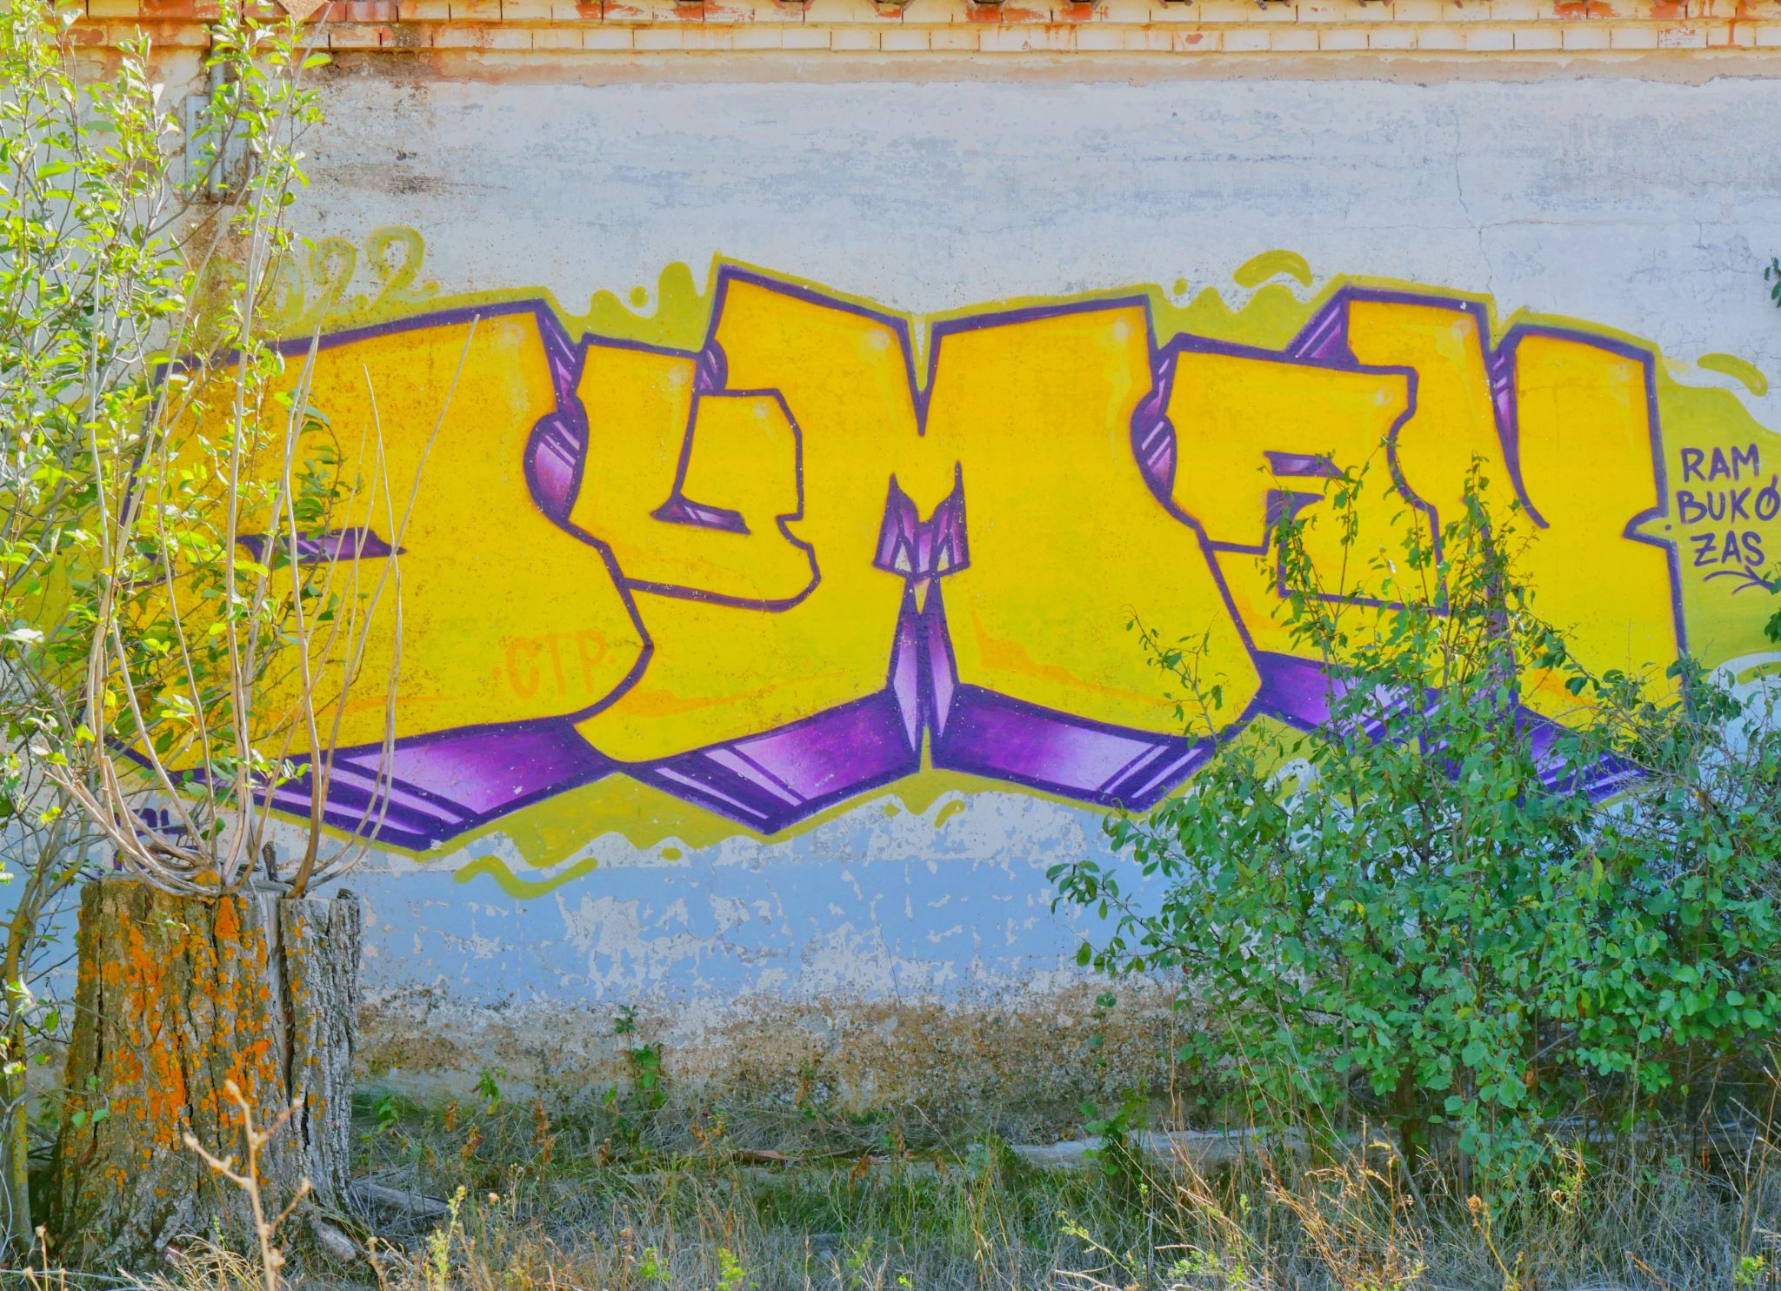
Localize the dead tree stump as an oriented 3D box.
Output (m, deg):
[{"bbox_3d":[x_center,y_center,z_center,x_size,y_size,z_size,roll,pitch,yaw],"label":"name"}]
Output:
[{"bbox_3d":[-1.405,0.858,9.720,0.610,0.760,0.580,0,1,-8],"label":"dead tree stump"}]

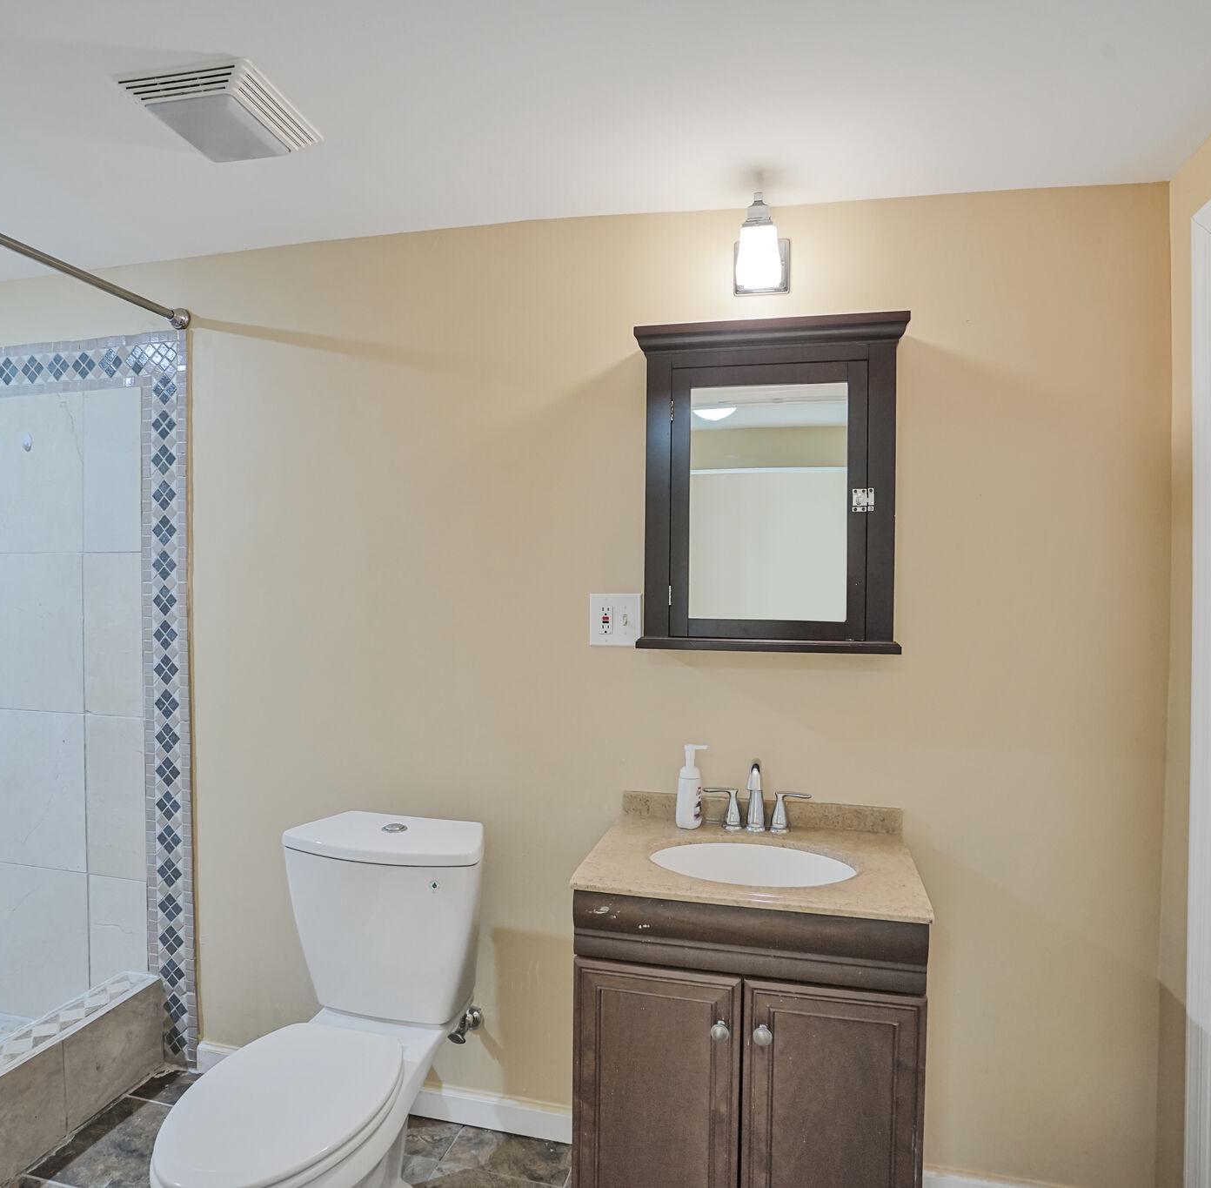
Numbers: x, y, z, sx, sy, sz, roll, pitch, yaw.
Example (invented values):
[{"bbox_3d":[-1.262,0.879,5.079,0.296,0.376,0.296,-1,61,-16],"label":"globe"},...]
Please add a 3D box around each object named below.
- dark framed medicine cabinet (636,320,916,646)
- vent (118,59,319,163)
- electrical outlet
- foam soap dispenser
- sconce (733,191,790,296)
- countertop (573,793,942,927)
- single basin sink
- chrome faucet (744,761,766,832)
[{"bbox_3d":[0.357,-0.229,1.746,0.567,0.700,0.165,0,1,14],"label":"dark framed medicine cabinet"},{"bbox_3d":[-0.718,-0.890,1.492,0.262,0.040,0.258,0,1,10],"label":"vent"},{"bbox_3d":[0.023,0.065,1.910,0.127,0.126,0.012,0,1,14],"label":"electrical outlet"},{"bbox_3d":[0.199,0.436,1.810,0.069,0.187,0.060,1,1,23],"label":"foam soap dispenser"},{"bbox_3d":[0.342,-0.773,1.744,0.126,0.186,0.165,0,1,14],"label":"sconce"},{"bbox_3d":[0.298,0.513,1.612,0.628,0.073,0.467,0,1,14],"label":"countertop"},{"bbox_3d":[0.291,0.606,1.582,0.410,0.130,0.275,0,1,14],"label":"single basin sink"},{"bbox_3d":[0.328,0.450,1.734,0.044,0.164,0.145,0,1,14],"label":"chrome faucet"}]

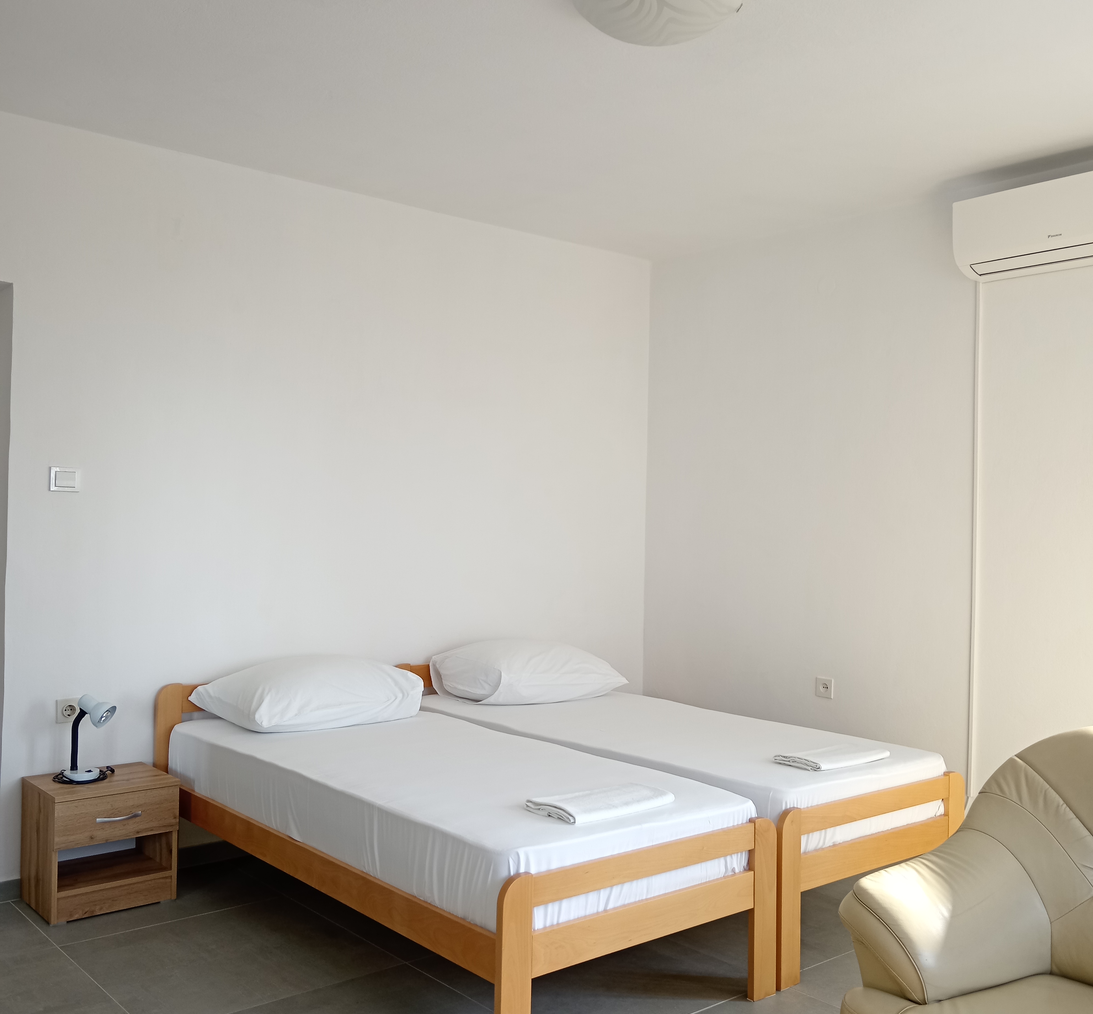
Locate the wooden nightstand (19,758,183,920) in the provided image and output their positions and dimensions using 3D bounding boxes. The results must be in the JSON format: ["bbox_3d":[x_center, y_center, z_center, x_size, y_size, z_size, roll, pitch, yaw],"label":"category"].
[{"bbox_3d":[-1.514,1.135,3.875,0.416,0.403,0.326,1,-1,-40],"label":"wooden nightstand"}]

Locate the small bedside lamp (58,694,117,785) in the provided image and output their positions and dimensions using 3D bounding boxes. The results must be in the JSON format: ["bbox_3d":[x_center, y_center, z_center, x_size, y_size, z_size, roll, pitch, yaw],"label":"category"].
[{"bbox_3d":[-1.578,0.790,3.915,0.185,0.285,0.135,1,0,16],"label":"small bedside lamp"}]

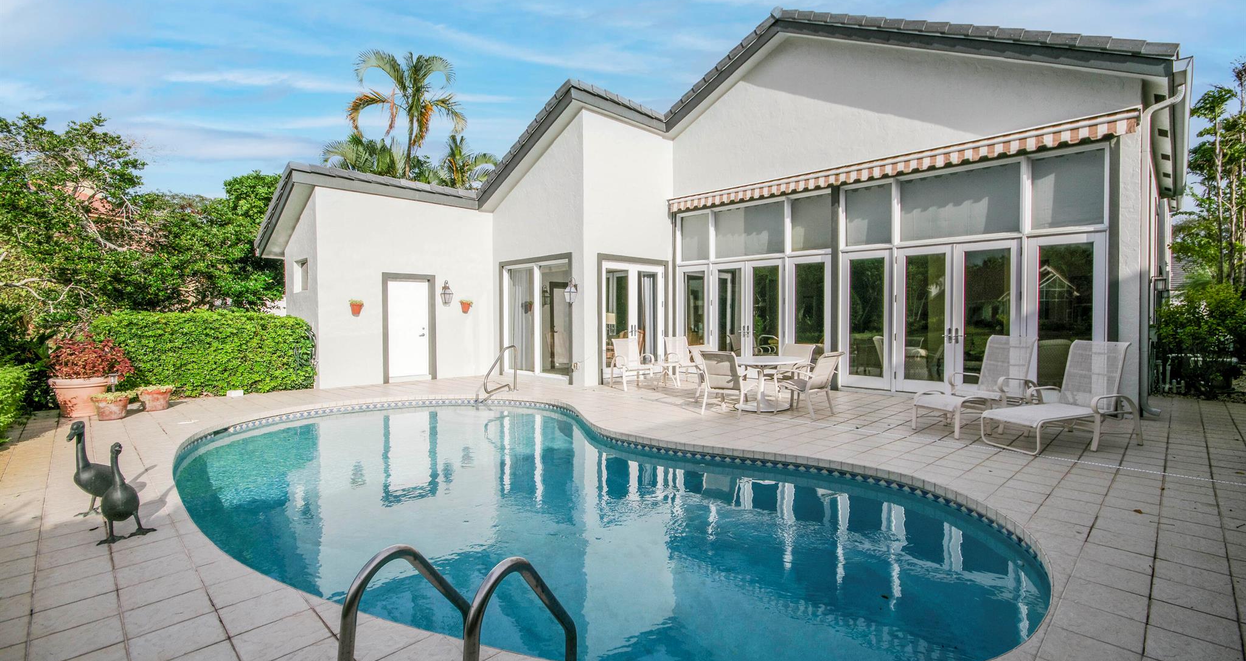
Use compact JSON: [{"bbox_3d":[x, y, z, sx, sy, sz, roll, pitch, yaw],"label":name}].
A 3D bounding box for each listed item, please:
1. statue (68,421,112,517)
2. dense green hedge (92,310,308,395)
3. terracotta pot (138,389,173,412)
[{"bbox_3d":[-3.852,0.965,3.789,0.250,0.660,0.430,-1,2,-20],"label":"statue"},{"bbox_3d":[-7.416,0.397,9.335,1.000,1.470,3.150,2,3,44],"label":"dense green hedge"},{"bbox_3d":[-6.976,1.042,7.737,0.350,0.280,0.350,-2,2,-42],"label":"terracotta pot"}]

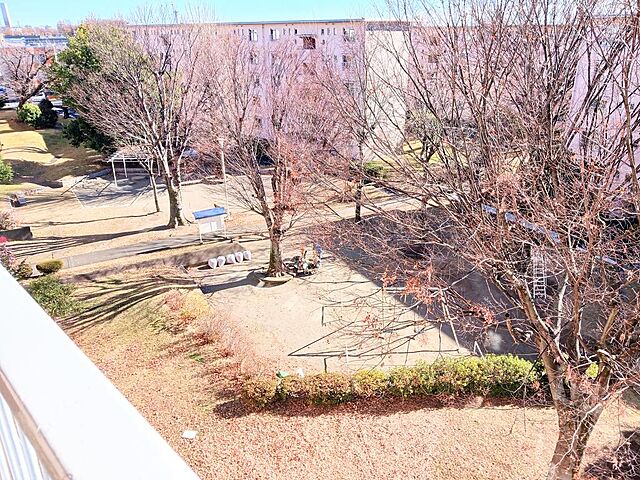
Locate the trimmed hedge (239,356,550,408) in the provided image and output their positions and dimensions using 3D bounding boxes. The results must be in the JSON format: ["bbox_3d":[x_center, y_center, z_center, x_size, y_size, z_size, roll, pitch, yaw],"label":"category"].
[{"bbox_3d":[2.720,5.250,18.770,10.900,1.000,1.250,-1,22,-1],"label":"trimmed hedge"}]

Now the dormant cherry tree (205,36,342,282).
[{"bbox_3d":[-2.360,-3.870,25.270,7.100,12.400,7.100,-1,22,0],"label":"dormant cherry tree"}]

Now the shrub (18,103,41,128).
[{"bbox_3d":[-42.700,-18.200,73.100,3.100,3.100,3.000,-1,22,0],"label":"shrub"}]

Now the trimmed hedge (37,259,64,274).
[{"bbox_3d":[-14.920,1.430,27.650,1.450,0.700,1.250,-1,22,0],"label":"trimmed hedge"}]

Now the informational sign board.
[{"bbox_3d":[-6.680,-0.920,31.070,2.000,1.950,0.700,-13,25,-27],"label":"informational sign board"}]

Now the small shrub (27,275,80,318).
[{"bbox_3d":[-12.730,2.750,23.850,2.500,1.700,2.400,-1,22,0],"label":"small shrub"}]

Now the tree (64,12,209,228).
[{"bbox_3d":[-11.130,-6.970,31.280,8.600,13.200,8.400,-1,22,0],"label":"tree"}]

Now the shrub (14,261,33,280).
[{"bbox_3d":[-16.000,1.700,26.840,1.050,1.000,1.000,-1,22,0],"label":"shrub"}]

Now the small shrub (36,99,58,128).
[{"bbox_3d":[-38.800,-17.900,71.100,2.800,3.900,2.800,-1,22,0],"label":"small shrub"}]

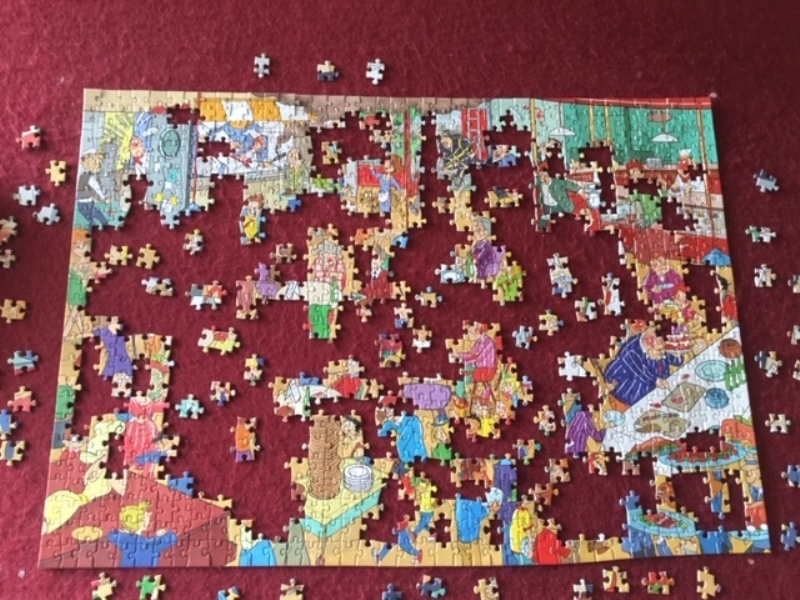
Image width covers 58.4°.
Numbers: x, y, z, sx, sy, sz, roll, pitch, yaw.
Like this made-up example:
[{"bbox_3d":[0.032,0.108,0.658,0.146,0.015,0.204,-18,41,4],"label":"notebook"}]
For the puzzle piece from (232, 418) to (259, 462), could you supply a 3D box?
[{"bbox_3d":[-0.148,0.133,0.684,0.028,0.003,0.042,-1,77,-3],"label":"puzzle piece"}]

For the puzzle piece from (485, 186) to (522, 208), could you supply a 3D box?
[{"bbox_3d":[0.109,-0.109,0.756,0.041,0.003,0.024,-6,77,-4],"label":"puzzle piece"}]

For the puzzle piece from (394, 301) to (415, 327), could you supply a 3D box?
[{"bbox_3d":[0.004,0.015,0.720,0.020,0.002,0.025,0,76,-3],"label":"puzzle piece"}]

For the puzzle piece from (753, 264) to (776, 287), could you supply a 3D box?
[{"bbox_3d":[0.383,-0.025,0.754,0.024,0.002,0.026,5,77,-2],"label":"puzzle piece"}]

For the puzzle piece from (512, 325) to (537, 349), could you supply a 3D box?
[{"bbox_3d":[0.126,0.038,0.724,0.025,0.002,0.023,12,76,0],"label":"puzzle piece"}]

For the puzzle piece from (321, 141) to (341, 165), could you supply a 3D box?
[{"bbox_3d":[-0.072,-0.156,0.758,0.021,0.003,0.026,-4,77,-4],"label":"puzzle piece"}]

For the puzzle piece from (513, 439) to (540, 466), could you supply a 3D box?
[{"bbox_3d":[0.123,0.148,0.697,0.028,0.002,0.024,2,76,-2],"label":"puzzle piece"}]

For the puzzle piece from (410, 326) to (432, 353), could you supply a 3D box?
[{"bbox_3d":[0.021,0.039,0.715,0.019,0.002,0.029,6,76,-1],"label":"puzzle piece"}]

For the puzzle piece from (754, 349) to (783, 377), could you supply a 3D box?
[{"bbox_3d":[0.376,0.066,0.732,0.028,0.002,0.027,4,77,-2],"label":"puzzle piece"}]

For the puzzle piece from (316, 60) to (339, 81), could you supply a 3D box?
[{"bbox_3d":[-0.079,-0.251,0.784,0.023,0.002,0.025,1,76,-3],"label":"puzzle piece"}]

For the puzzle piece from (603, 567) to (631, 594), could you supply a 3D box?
[{"bbox_3d":[0.203,0.263,0.676,0.025,0.002,0.023,1,77,-3],"label":"puzzle piece"}]

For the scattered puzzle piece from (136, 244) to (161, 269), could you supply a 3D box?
[{"bbox_3d":[-0.254,-0.044,0.726,0.022,0.002,0.026,10,76,-1],"label":"scattered puzzle piece"}]

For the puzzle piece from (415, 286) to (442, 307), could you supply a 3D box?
[{"bbox_3d":[0.029,-0.003,0.730,0.028,0.002,0.022,3,77,-2],"label":"puzzle piece"}]

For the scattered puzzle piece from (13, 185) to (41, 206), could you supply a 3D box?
[{"bbox_3d":[-0.380,-0.106,0.730,0.027,0.003,0.022,-6,77,-4],"label":"scattered puzzle piece"}]

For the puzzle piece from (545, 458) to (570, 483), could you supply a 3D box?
[{"bbox_3d":[0.152,0.166,0.695,0.024,0.002,0.022,0,76,-3],"label":"puzzle piece"}]

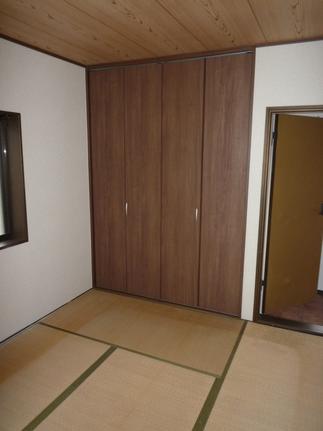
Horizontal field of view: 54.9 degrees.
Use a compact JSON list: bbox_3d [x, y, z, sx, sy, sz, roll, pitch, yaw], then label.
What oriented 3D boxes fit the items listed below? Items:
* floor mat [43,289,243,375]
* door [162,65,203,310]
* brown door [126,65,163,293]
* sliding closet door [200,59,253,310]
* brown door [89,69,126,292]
[{"bbox_3d":[-0.182,1.020,2.955,1.750,0.030,0.855,5,12,24],"label":"floor mat"},{"bbox_3d":[0.198,-0.246,3.064,0.418,2.369,0.040,5,12,24],"label":"door"},{"bbox_3d":[-0.178,-0.280,3.235,0.410,2.369,0.040,5,12,24],"label":"brown door"},{"bbox_3d":[0.577,-0.211,2.891,0.418,2.369,0.040,5,12,24],"label":"sliding closet door"},{"bbox_3d":[-0.557,-0.315,3.409,0.427,2.369,0.040,5,12,24],"label":"brown door"}]

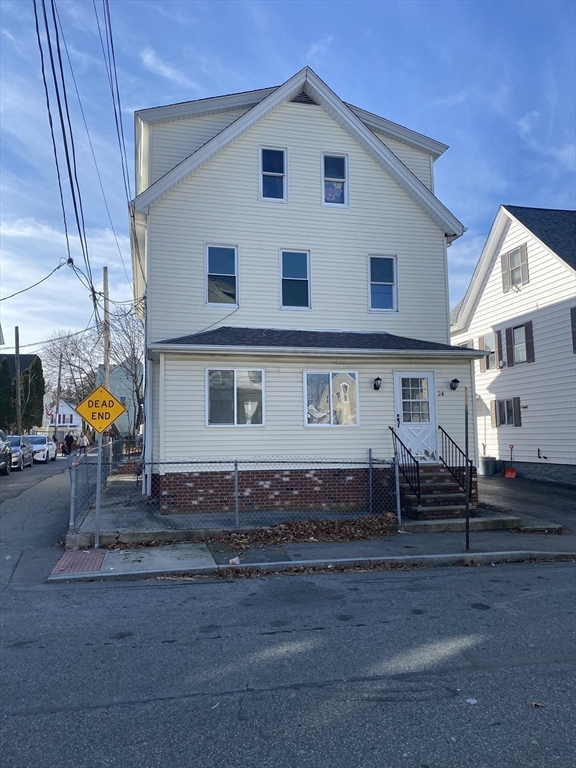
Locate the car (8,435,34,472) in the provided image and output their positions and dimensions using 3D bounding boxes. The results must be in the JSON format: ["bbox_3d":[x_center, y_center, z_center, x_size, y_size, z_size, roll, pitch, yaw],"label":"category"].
[{"bbox_3d":[-13.384,3.281,27.563,1.800,1.520,4.450,1,-5,-13],"label":"car"}]

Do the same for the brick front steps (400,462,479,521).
[{"bbox_3d":[2.913,2.177,11.851,1.201,0.992,1.479,1,-5,-12],"label":"brick front steps"}]

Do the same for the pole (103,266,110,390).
[{"bbox_3d":[-9.067,-0.911,28.915,0.290,10.169,0.290,-2,-5,0],"label":"pole"}]

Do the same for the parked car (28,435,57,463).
[{"bbox_3d":[-14.734,3.809,33.661,1.820,1.520,4.500,1,-5,-13],"label":"parked car"}]

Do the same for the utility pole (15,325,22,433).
[{"bbox_3d":[-17.393,0.552,37.293,0.300,8.634,0.300,-3,-4,0],"label":"utility pole"}]

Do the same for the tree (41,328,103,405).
[{"bbox_3d":[-18.724,0.390,50.000,5.600,10.393,5.600,1,-6,-21],"label":"tree"}]

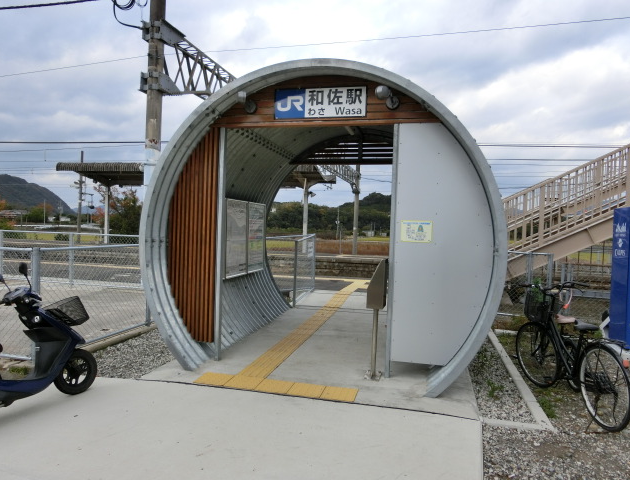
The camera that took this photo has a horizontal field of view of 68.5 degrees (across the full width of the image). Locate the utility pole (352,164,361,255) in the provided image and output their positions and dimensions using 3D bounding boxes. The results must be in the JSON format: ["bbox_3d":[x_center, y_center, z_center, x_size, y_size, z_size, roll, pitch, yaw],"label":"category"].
[{"bbox_3d":[3.404,-2.596,37.500,0.350,7.710,0.350,2,2,14],"label":"utility pole"}]

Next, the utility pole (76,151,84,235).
[{"bbox_3d":[-12.668,-2.320,25.000,0.220,5.040,0.220,2,2,14],"label":"utility pole"}]

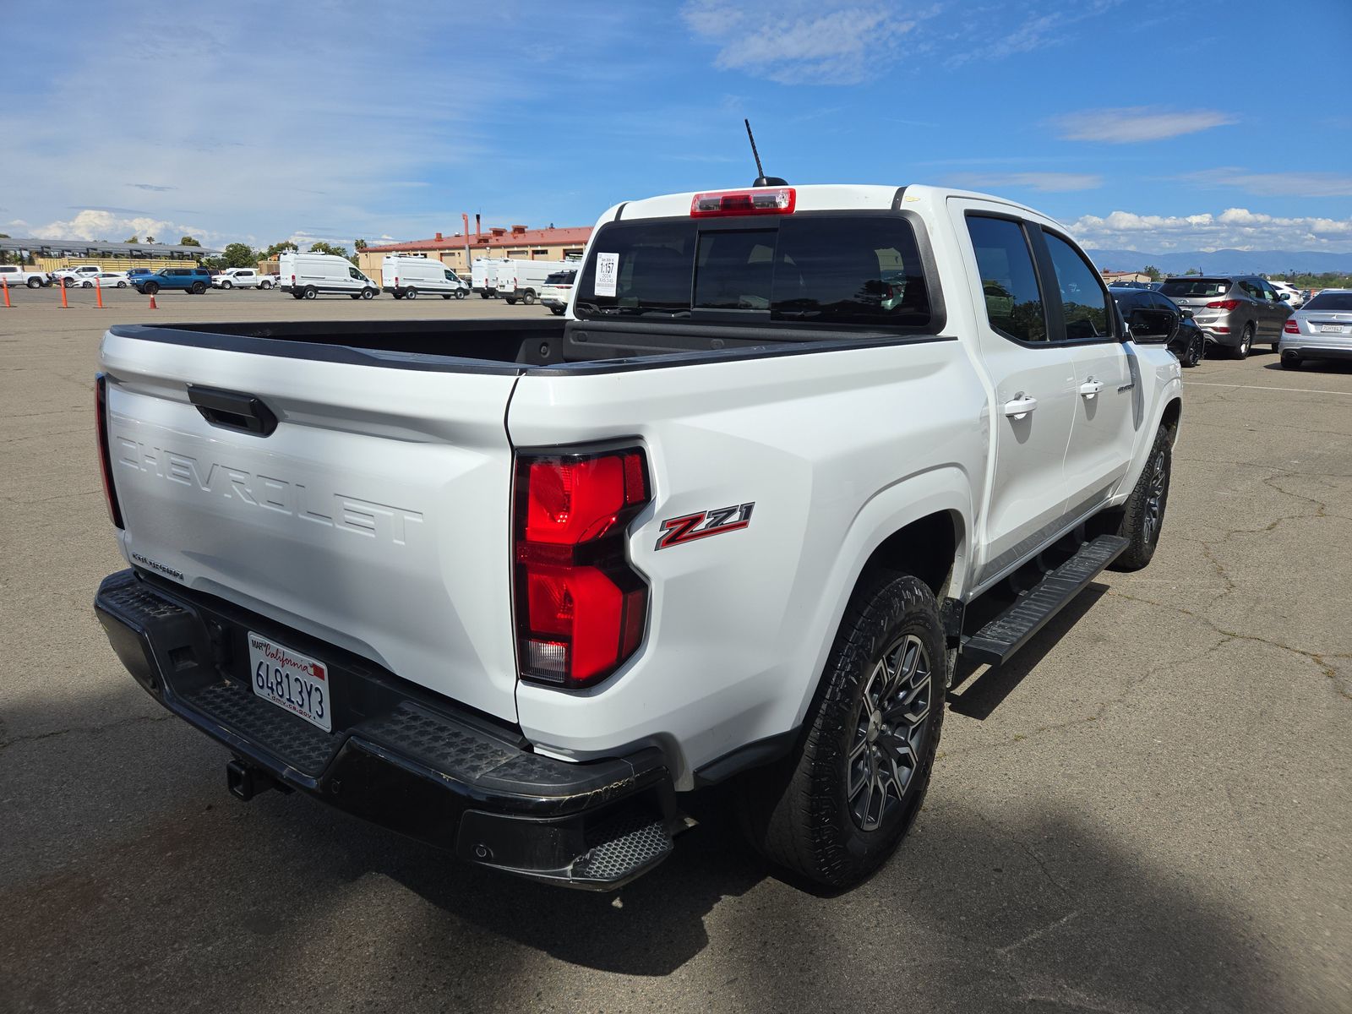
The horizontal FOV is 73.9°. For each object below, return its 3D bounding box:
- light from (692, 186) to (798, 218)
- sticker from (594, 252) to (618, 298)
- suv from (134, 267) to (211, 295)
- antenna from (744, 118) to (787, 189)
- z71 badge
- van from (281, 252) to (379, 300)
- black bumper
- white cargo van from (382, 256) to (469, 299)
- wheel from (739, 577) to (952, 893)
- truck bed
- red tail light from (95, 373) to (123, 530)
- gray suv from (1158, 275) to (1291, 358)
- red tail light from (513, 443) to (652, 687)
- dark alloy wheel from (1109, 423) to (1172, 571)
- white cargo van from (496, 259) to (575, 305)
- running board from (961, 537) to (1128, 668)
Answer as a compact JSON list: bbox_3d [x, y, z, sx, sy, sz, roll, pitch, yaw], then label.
[{"bbox_3d":[0.234,-1.006,2.961,0.400,0.080,0.060,10,17,36],"label":"light"},{"bbox_3d":[-0.256,-0.863,3.341,0.105,0.155,0.004,11,10,36],"label":"sticker"},{"bbox_3d":[-35.600,-15.950,63.400,2.030,1.880,5.080,14,19,43],"label":"suv"},{"bbox_3d":[0.302,-1.173,3.010,0.070,0.210,0.240,10,17,36],"label":"antenna"},{"bbox_3d":[0.051,0.029,1.432,0.010,0.048,0.232,14,18,43],"label":"z71 badge"},{"bbox_3d":[-22.200,-14.750,57.900,2.070,2.750,5.980,13,19,42],"label":"van"},{"bbox_3d":[-0.785,0.424,1.946,1.800,0.290,0.360,10,17,36],"label":"black bumper"},{"bbox_3d":[-16.990,-15.610,61.650,2.060,2.700,5.980,14,19,43],"label":"white cargo van"},{"bbox_3d":[0.405,0.524,2.270,0.270,0.785,0.785,10,17,36],"label":"wheel"},{"bbox_3d":[-0.319,-0.184,2.422,1.660,0.540,1.640,10,17,36],"label":"truck bed"},{"bbox_3d":[-1.406,-0.139,2.319,0.150,0.390,0.170,10,17,36],"label":"red tail light"},{"bbox_3d":[12.100,-4.260,19.900,4.720,1.690,1.880,-13,19,-43],"label":"gray suv"},{"bbox_3d":[-0.149,0.091,1.370,0.190,0.385,0.125,11,16,36],"label":"red tail light"},{"bbox_3d":[2.417,-0.062,4.777,0.270,0.800,0.800,11,16,36],"label":"dark alloy wheel"},{"bbox_3d":[-7.760,-13.580,54.480,5.950,2.540,2.060,-12,19,-43],"label":"white cargo van"},{"bbox_3d":[1.534,0.316,3.570,0.130,0.050,1.870,11,16,36],"label":"running board"}]

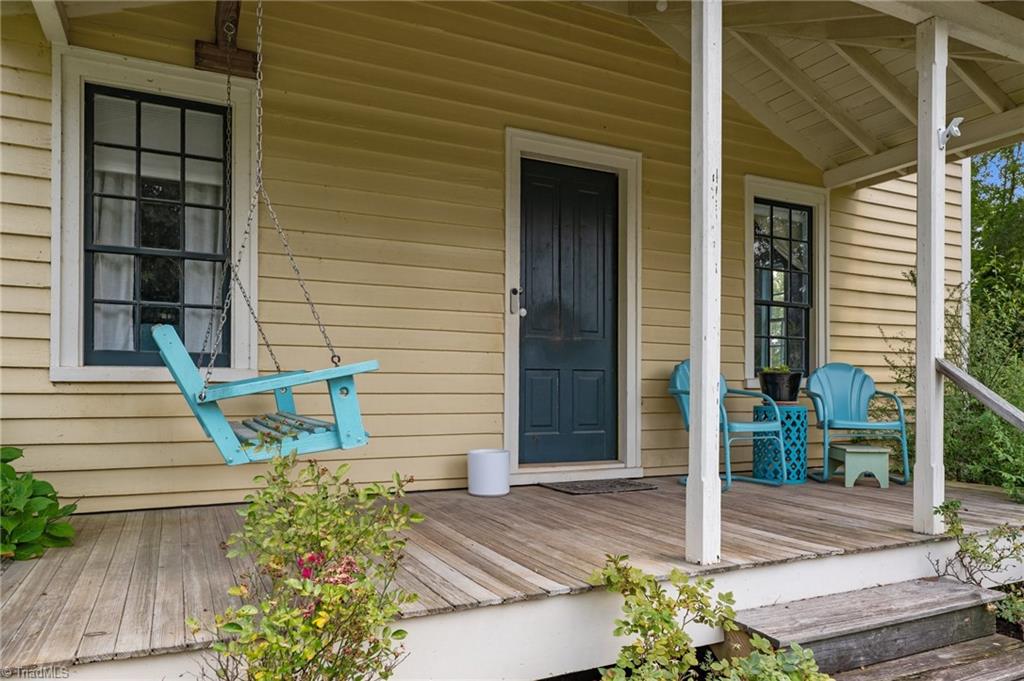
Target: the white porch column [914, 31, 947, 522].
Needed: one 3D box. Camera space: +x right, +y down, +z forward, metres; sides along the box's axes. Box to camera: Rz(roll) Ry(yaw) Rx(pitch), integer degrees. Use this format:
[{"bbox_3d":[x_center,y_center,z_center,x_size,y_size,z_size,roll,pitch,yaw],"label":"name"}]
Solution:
[{"bbox_3d":[1.953,-0.292,3.185,0.101,2.381,0.094,1,0,-26],"label":"white porch column"}]

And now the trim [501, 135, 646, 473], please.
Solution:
[{"bbox_3d":[0.445,-0.203,4.870,1.133,2.407,0.123,1,0,-26],"label":"trim"}]

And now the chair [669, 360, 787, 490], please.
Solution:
[{"bbox_3d":[1.532,0.577,4.884,0.542,0.882,0.622,2,-2,-29],"label":"chair"}]

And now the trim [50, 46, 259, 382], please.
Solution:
[{"bbox_3d":[-1.903,-0.628,3.705,0.990,1.725,0.075,1,0,-26],"label":"trim"}]

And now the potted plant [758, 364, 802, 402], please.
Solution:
[{"bbox_3d":[1.977,0.312,5.006,0.316,0.278,0.316,1,-2,-26],"label":"potted plant"}]

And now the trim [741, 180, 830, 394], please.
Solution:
[{"bbox_3d":[2.303,-0.461,5.781,0.974,1.735,0.113,1,0,-26],"label":"trim"}]

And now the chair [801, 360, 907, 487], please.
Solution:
[{"bbox_3d":[2.567,0.600,5.159,0.542,0.886,0.622,0,-2,6],"label":"chair"}]

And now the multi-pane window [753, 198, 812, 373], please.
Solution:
[{"bbox_3d":[2.325,-0.438,5.829,0.735,1.490,0.066,1,0,-26],"label":"multi-pane window"}]

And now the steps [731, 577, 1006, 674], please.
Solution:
[{"bbox_3d":[1.381,1.129,2.662,1.301,0.193,0.358,1,-2,-26],"label":"steps"}]

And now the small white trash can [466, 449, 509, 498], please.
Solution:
[{"bbox_3d":[-0.147,0.833,4.323,0.269,0.270,0.269,1,-2,0],"label":"small white trash can"}]

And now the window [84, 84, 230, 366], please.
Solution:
[{"bbox_3d":[-1.906,-0.586,3.714,0.708,1.459,0.057,1,0,-26],"label":"window"}]

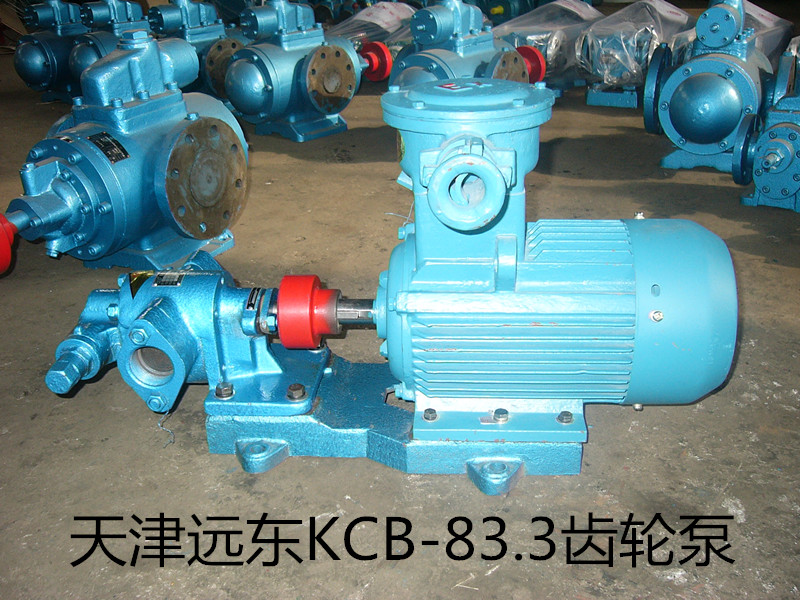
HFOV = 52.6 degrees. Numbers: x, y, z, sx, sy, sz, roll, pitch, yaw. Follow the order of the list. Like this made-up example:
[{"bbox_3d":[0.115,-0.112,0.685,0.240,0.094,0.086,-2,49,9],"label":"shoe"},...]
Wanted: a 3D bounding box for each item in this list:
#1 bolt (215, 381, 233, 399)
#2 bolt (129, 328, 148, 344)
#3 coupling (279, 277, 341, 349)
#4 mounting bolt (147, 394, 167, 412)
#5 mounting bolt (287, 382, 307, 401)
[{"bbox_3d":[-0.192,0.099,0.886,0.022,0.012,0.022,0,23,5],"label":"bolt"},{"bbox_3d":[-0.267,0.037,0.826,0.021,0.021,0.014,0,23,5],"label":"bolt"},{"bbox_3d":[-0.097,0.013,0.902,0.061,0.081,0.081,0,23,5],"label":"coupling"},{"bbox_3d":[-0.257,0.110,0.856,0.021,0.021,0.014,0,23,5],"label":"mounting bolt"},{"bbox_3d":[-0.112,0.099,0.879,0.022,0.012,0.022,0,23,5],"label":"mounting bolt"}]

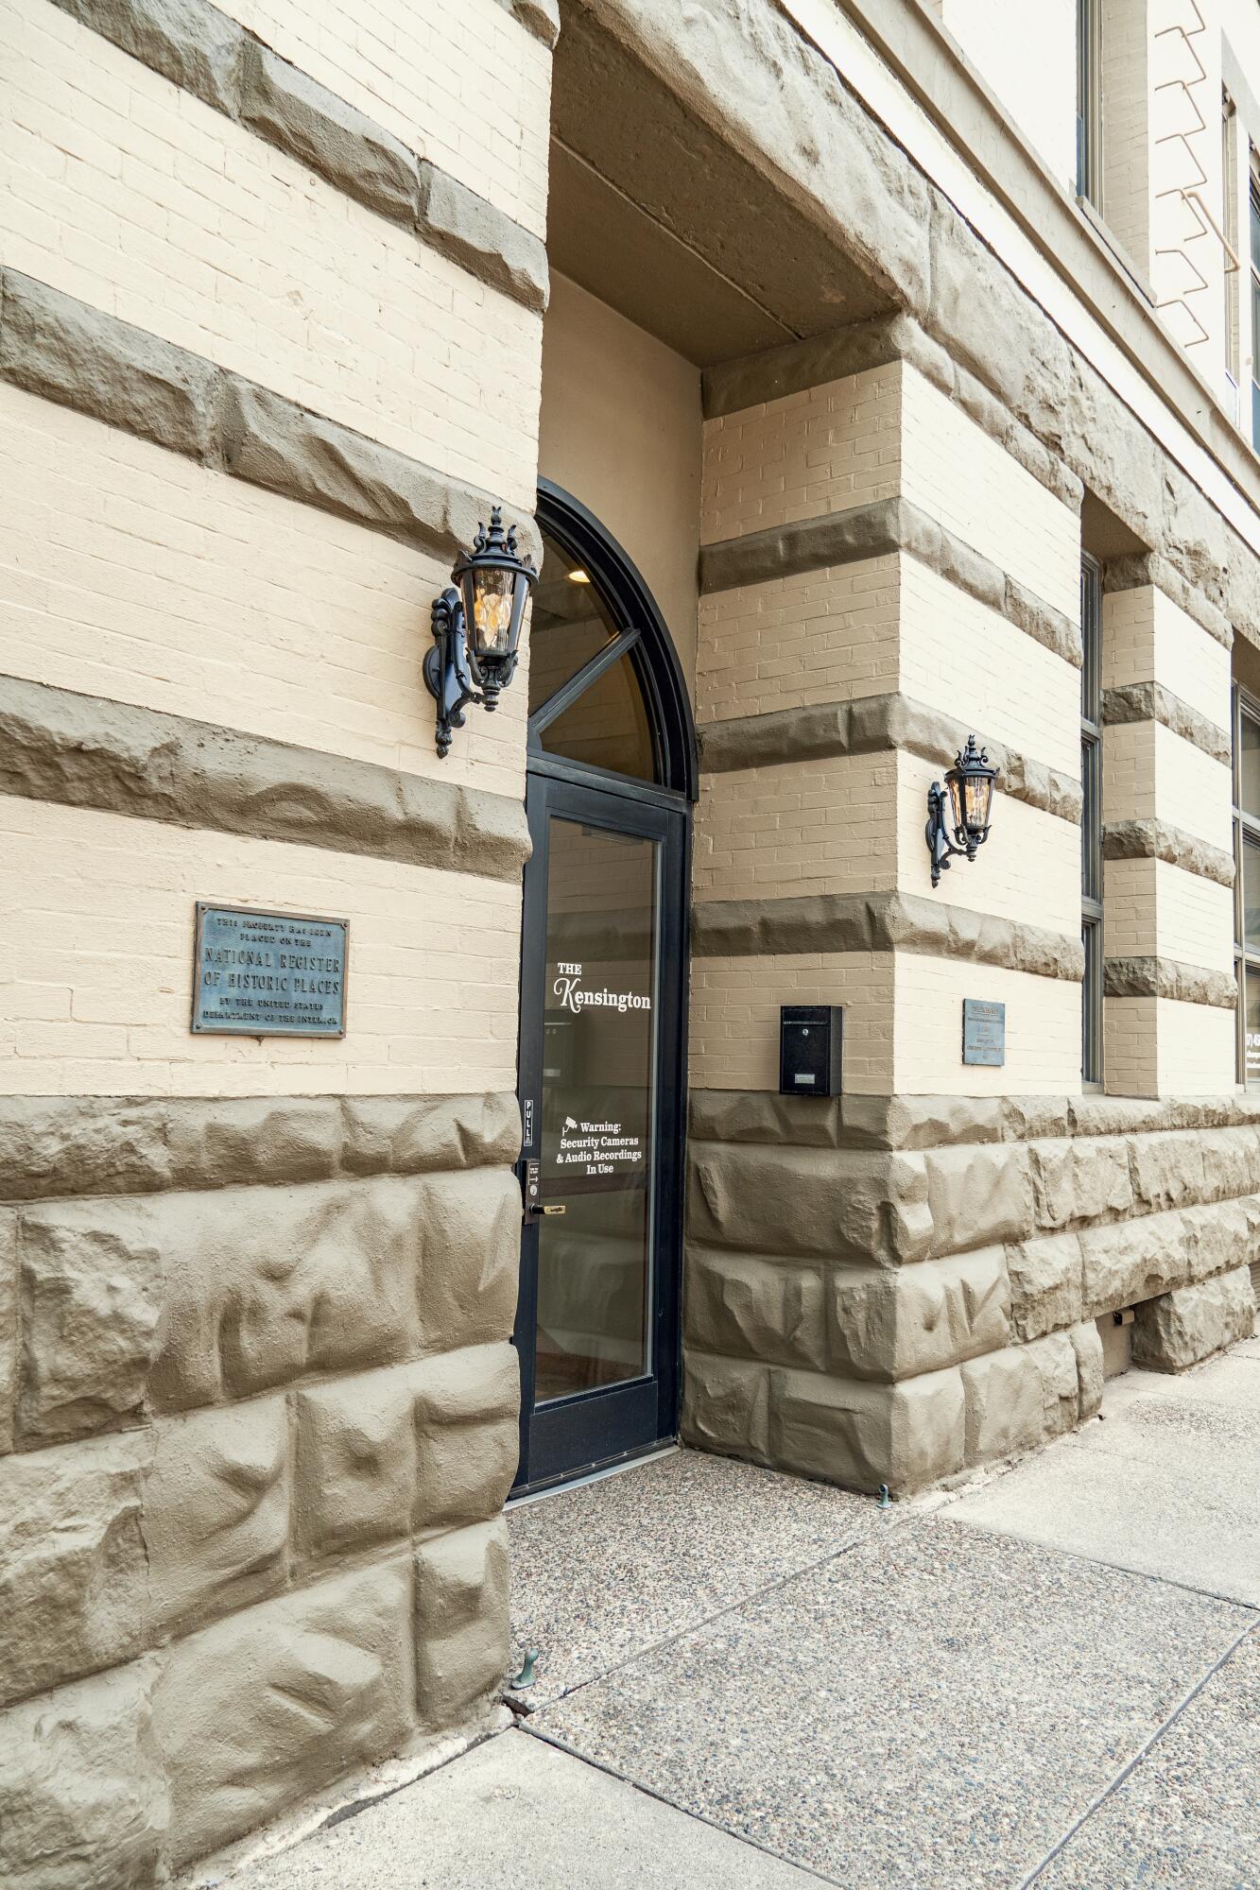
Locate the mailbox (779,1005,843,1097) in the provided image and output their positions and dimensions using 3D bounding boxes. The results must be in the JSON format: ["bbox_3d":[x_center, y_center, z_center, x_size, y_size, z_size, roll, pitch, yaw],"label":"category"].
[{"bbox_3d":[0.672,0.394,5.245,0.214,0.326,0.086,-2,-6,38],"label":"mailbox"}]

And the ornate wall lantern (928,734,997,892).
[{"bbox_3d":[1.250,-0.499,5.299,0.272,0.566,0.203,-2,-6,38],"label":"ornate wall lantern"}]

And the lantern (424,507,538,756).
[{"bbox_3d":[-0.340,-0.720,3.246,0.272,0.566,0.203,-2,-6,38],"label":"lantern"}]

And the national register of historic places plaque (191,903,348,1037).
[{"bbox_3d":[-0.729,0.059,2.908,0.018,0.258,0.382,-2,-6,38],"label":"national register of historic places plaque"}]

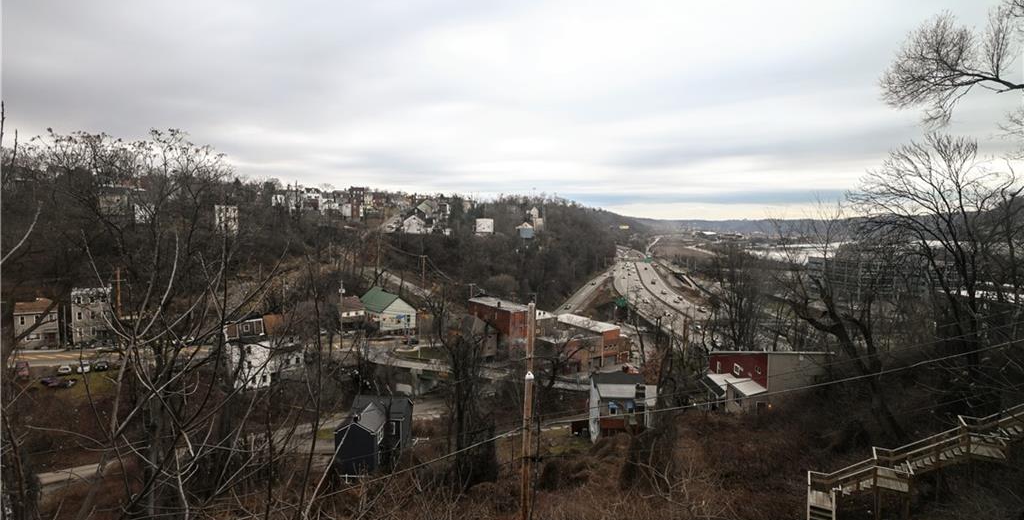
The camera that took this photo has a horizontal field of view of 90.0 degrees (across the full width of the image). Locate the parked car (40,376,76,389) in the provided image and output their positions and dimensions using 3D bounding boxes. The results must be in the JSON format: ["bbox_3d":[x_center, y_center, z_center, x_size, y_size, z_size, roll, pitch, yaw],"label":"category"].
[{"bbox_3d":[-73.464,19.947,83.000,4.600,1.450,1.800,1,4,16],"label":"parked car"}]

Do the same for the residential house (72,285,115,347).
[{"bbox_3d":[-83.032,10.956,102.535,6.000,11.000,8.000,-2,4,-25],"label":"residential house"}]

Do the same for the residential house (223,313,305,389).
[{"bbox_3d":[-47.927,16.891,97.912,11.000,12.000,7.500,-3,5,-37],"label":"residential house"}]

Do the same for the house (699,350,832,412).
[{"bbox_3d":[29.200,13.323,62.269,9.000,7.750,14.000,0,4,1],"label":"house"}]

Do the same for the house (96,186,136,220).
[{"bbox_3d":[-119.364,-16.986,154.949,8.000,9.000,8.000,-2,4,-23],"label":"house"}]

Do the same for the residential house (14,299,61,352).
[{"bbox_3d":[-91.761,12.253,100.143,6.400,8.900,6.800,-2,4,-25],"label":"residential house"}]

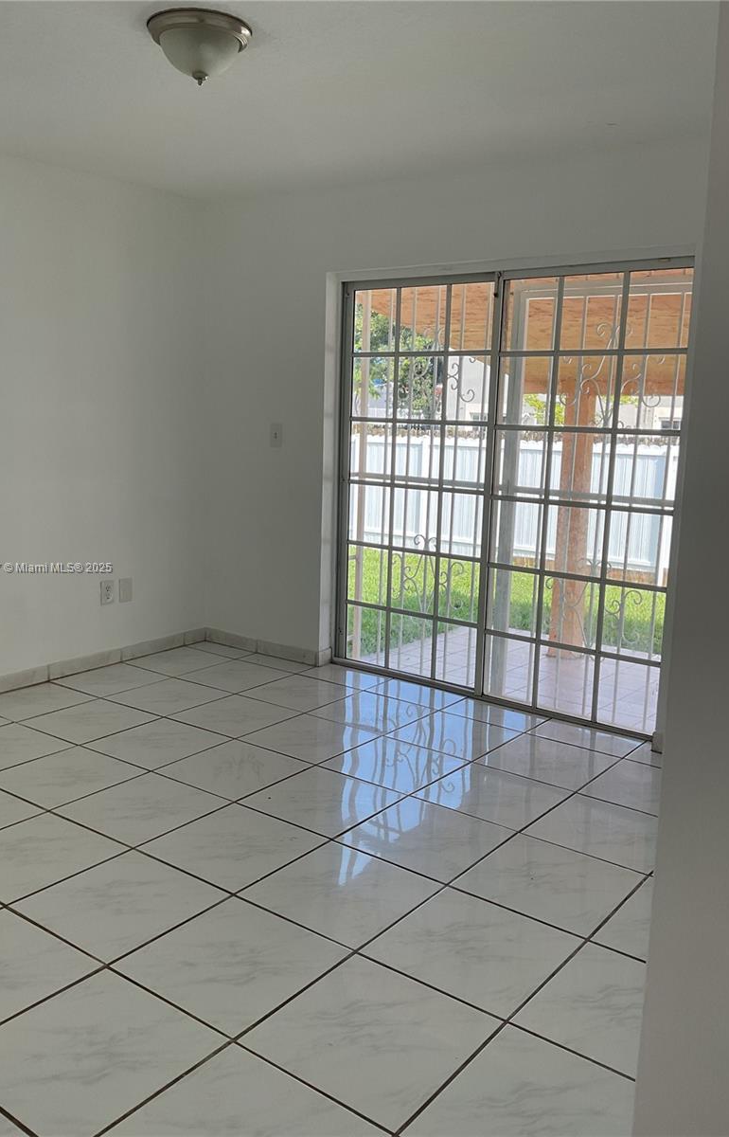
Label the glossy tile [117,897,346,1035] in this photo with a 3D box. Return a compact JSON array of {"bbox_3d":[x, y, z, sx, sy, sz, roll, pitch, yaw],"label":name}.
[{"bbox_3d":[-0.340,1.022,2.483,0.448,0.010,0.448,9,13,36],"label":"glossy tile"}]

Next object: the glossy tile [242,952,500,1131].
[{"bbox_3d":[0.020,1.067,2.188,0.440,0.012,0.440,9,13,36],"label":"glossy tile"}]

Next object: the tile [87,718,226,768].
[{"bbox_3d":[-0.870,0.737,4.001,0.448,0.010,0.448,9,13,36],"label":"tile"}]

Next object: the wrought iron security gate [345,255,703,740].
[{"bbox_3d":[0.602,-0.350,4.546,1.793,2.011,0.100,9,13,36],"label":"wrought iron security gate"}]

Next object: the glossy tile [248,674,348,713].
[{"bbox_3d":[-0.320,0.621,4.712,0.448,0.010,0.448,9,13,36],"label":"glossy tile"}]

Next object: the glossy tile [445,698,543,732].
[{"bbox_3d":[0.617,0.691,4.470,0.447,0.010,0.244,9,13,36],"label":"glossy tile"}]

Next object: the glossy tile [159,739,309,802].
[{"bbox_3d":[-0.503,0.784,3.686,0.440,0.012,0.440,9,13,36],"label":"glossy tile"}]

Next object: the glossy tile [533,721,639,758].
[{"bbox_3d":[0.978,0.748,4.200,0.447,0.010,0.244,9,13,36],"label":"glossy tile"}]

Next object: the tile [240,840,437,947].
[{"bbox_3d":[-0.064,0.954,2.804,0.440,0.012,0.440,9,13,36],"label":"tile"}]

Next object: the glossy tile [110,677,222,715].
[{"bbox_3d":[-0.958,0.625,4.649,0.447,0.010,0.447,9,13,36],"label":"glossy tile"}]

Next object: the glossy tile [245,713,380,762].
[{"bbox_3d":[-0.235,0.738,4.108,0.447,0.010,0.447,9,13,36],"label":"glossy tile"}]

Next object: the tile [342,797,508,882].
[{"bbox_3d":[0.210,0.906,3.193,0.448,0.010,0.448,9,13,36],"label":"tile"}]

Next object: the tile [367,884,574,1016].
[{"bbox_3d":[0.291,1.010,2.539,0.440,0.012,0.440,9,13,36],"label":"tile"}]

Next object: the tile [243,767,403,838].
[{"bbox_3d":[-0.150,0.850,3.463,0.448,0.010,0.448,9,13,36],"label":"tile"}]

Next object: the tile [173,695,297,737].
[{"bbox_3d":[-0.596,0.681,4.378,0.447,0.010,0.447,9,13,36],"label":"tile"}]

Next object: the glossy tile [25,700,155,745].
[{"bbox_3d":[-1.234,0.683,4.292,0.447,0.010,0.447,9,13,36],"label":"glossy tile"}]

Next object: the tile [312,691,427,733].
[{"bbox_3d":[0.041,0.680,4.464,0.447,0.010,0.447,9,13,36],"label":"tile"}]

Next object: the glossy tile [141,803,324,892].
[{"bbox_3d":[-0.426,0.912,3.124,0.447,0.010,0.447,9,13,36],"label":"glossy tile"}]

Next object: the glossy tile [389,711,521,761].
[{"bbox_3d":[0.400,0.733,4.173,0.448,0.010,0.448,9,13,36],"label":"glossy tile"}]

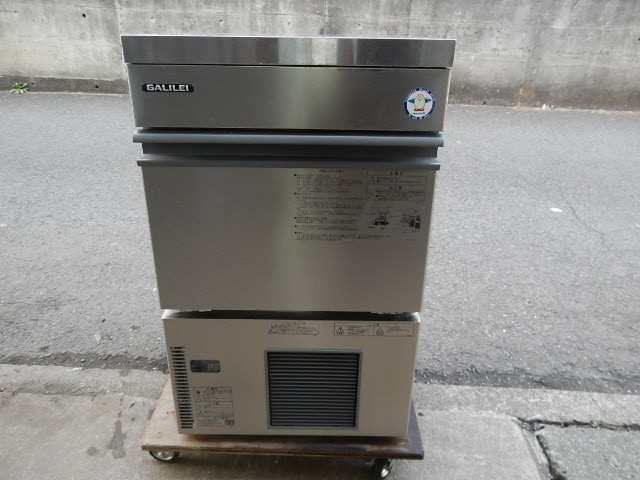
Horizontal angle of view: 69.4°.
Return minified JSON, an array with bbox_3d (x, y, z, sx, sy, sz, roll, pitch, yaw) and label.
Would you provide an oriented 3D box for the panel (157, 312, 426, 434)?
[{"bbox_3d":[-0.056,0.281,0.972,0.495,0.293,0.050,1,23,0],"label":"panel"}]

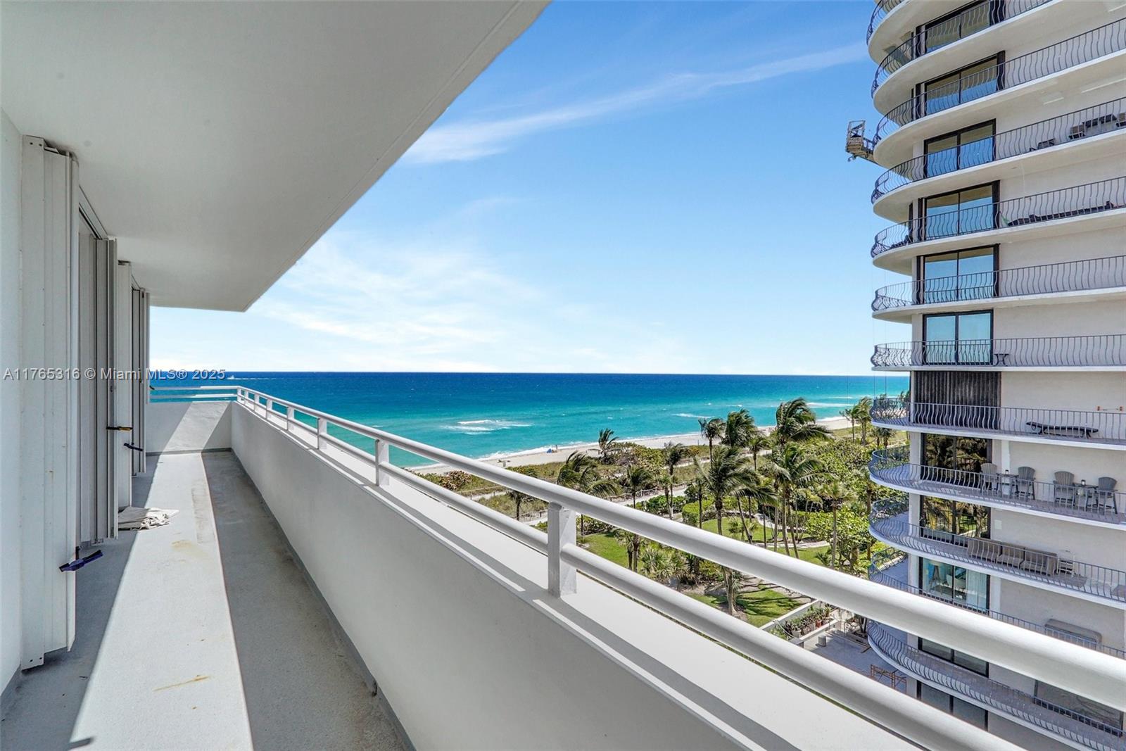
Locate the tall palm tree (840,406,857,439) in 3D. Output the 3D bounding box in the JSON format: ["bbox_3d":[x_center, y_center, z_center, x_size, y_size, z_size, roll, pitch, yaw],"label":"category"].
[{"bbox_3d":[67.300,11.300,118.000,4.500,8.400,4.500,0,0,0],"label":"tall palm tree"}]

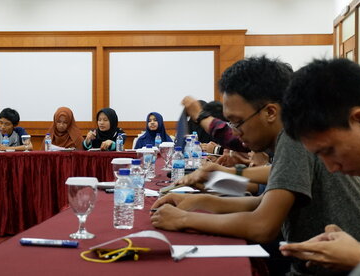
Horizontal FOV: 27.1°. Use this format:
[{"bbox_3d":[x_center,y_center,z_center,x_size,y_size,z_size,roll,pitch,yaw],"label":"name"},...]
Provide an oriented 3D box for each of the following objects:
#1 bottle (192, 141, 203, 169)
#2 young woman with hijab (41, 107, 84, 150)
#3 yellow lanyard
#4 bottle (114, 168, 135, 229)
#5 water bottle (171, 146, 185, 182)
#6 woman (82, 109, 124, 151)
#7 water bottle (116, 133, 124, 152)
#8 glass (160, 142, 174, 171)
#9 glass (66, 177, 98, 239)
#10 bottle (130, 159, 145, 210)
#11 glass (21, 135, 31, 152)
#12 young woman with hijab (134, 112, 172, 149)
[{"bbox_3d":[0.112,0.106,4.690,0.058,0.170,0.058,0,2,5],"label":"bottle"},{"bbox_3d":[-1.157,0.286,7.420,0.480,1.190,0.750,0,2,3],"label":"young woman with hijab"},{"bbox_3d":[-0.151,0.256,1.745,0.158,0.030,0.180,0,2,5],"label":"yellow lanyard"},{"bbox_3d":[-0.160,0.174,2.160,0.058,0.170,0.058,0,2,5],"label":"bottle"},{"bbox_3d":[-0.007,0.133,3.680,0.058,0.170,0.058,0,2,5],"label":"water bottle"},{"bbox_3d":[-0.750,0.291,7.420,0.480,1.180,0.750,0,2,11],"label":"woman"},{"bbox_3d":[-0.569,0.043,7.080,0.058,0.170,0.058,0,2,5],"label":"water bottle"},{"bbox_3d":[-0.078,0.114,4.580,0.084,0.160,0.084,0,2,5],"label":"glass"},{"bbox_3d":[-0.266,0.182,2.030,0.084,0.160,0.084,0,2,5],"label":"glass"},{"bbox_3d":[-0.148,0.162,2.580,0.058,0.170,0.058,0,2,5],"label":"bottle"},{"bbox_3d":[-1.458,0.047,7.100,0.084,0.160,0.084,0,2,5],"label":"glass"},{"bbox_3d":[-0.277,0.295,7.800,0.470,1.150,0.750,0,2,9],"label":"young woman with hijab"}]

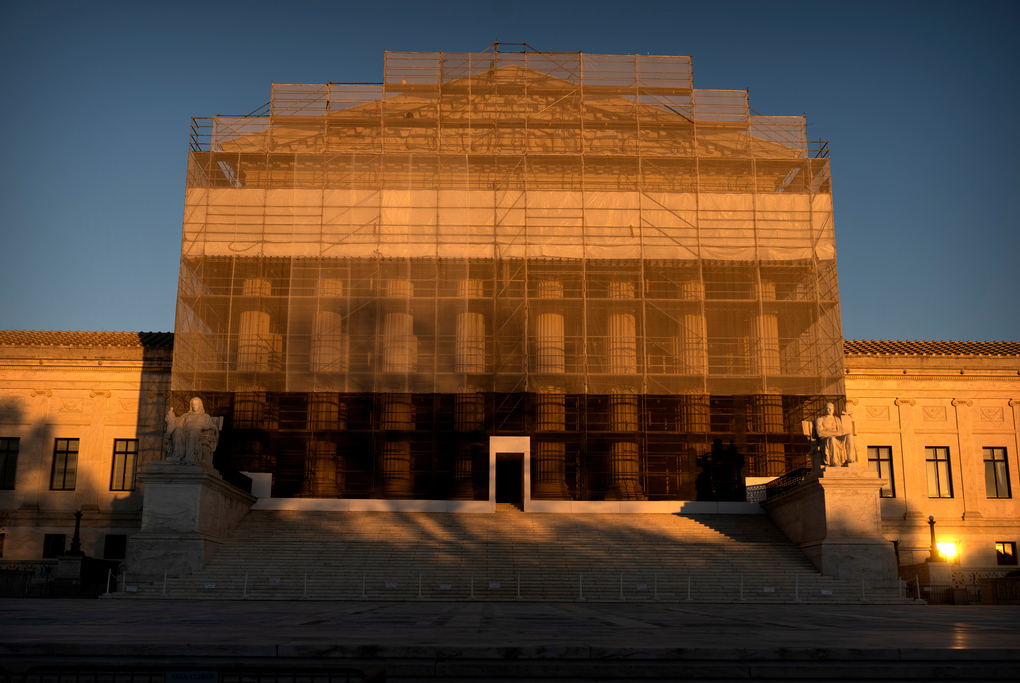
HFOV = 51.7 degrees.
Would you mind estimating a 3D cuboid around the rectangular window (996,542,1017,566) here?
[{"bbox_3d":[35.160,15.032,74.518,1.392,1.581,0.300,1,-13,-1],"label":"rectangular window"}]

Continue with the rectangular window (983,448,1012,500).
[{"bbox_3d":[30.626,8.241,66.136,1.512,3.249,0.250,1,-13,-1],"label":"rectangular window"}]

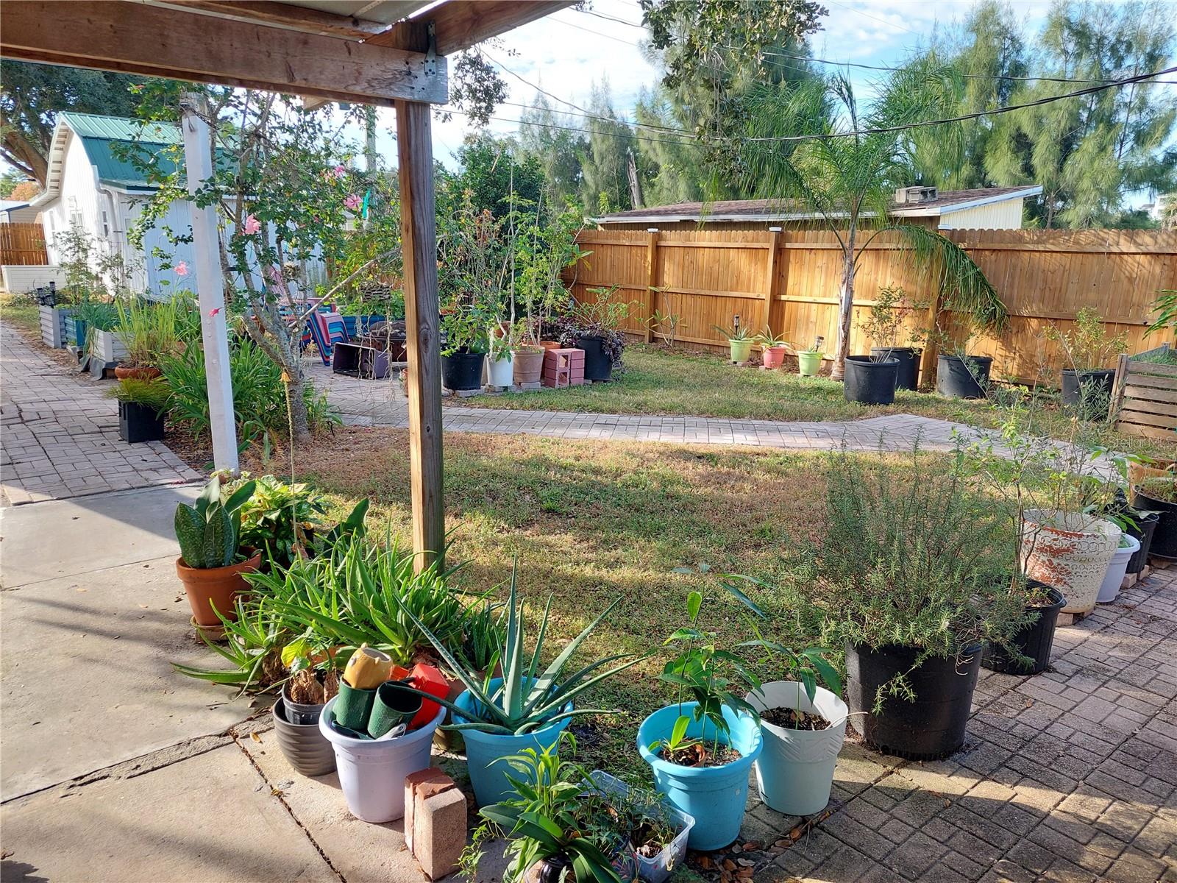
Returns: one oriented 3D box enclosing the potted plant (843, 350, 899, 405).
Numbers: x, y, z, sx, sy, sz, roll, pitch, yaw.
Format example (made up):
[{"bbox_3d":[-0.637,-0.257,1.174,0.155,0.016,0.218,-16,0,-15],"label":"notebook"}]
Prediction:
[{"bbox_3d":[3.058,-0.660,8.811,0.560,0.460,0.560,0,13,0],"label":"potted plant"}]

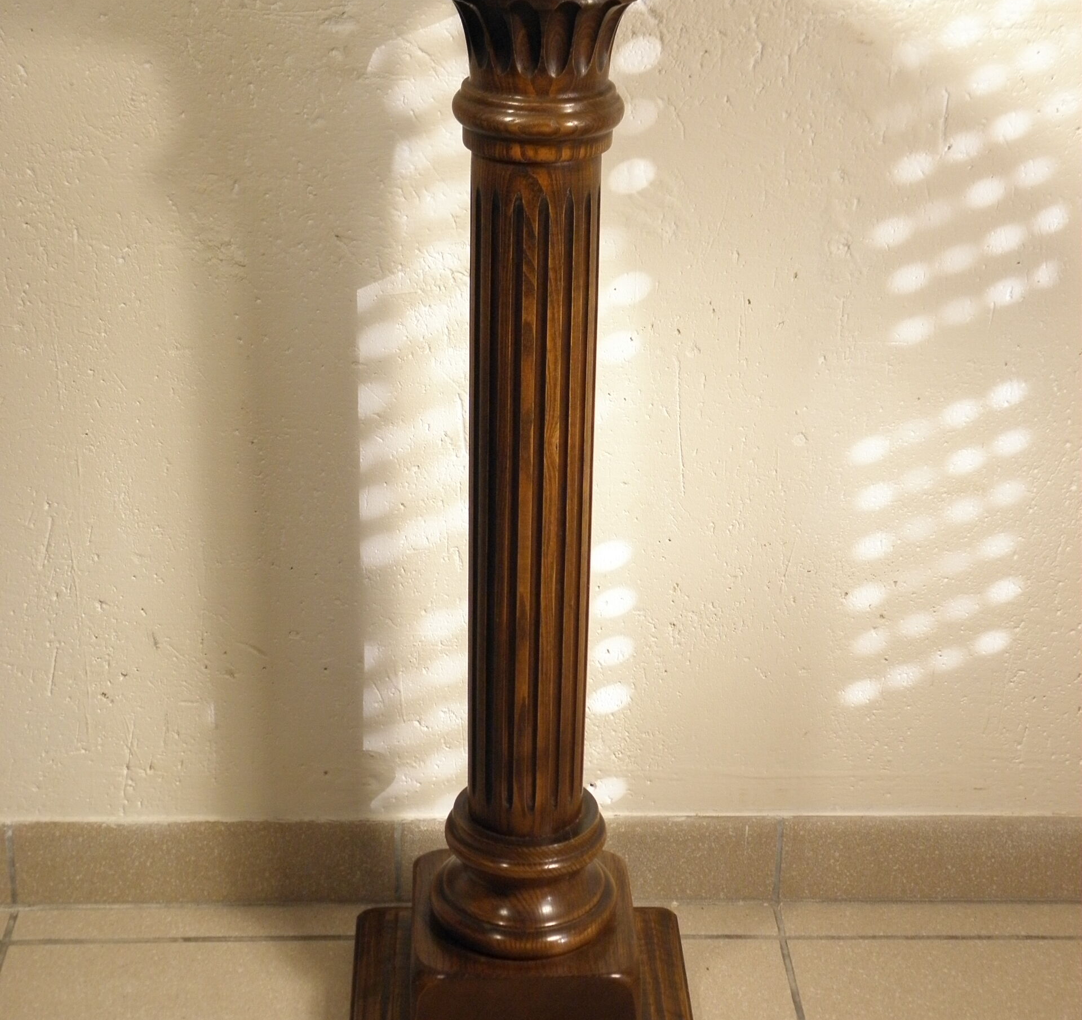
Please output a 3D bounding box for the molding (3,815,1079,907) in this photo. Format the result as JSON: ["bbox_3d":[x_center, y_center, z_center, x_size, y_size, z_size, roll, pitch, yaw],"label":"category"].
[{"bbox_3d":[0.005,0.282,1.690,0.873,0.081,0.011,0,25,-2],"label":"molding"}]

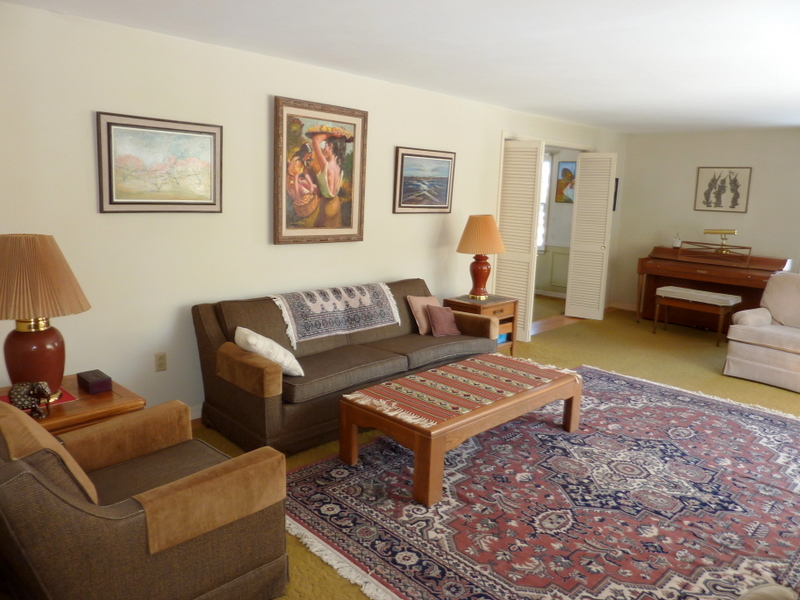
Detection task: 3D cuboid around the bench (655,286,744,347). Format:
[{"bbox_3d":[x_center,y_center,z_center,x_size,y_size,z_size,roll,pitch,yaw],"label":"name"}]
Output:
[{"bbox_3d":[3.274,0.171,6.427,0.349,0.522,0.786,-7,13,-39],"label":"bench"}]

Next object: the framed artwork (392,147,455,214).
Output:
[{"bbox_3d":[0.226,-1.016,4.999,0.732,0.533,0.035,-9,14,-44],"label":"framed artwork"}]

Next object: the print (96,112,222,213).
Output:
[{"bbox_3d":[-1.391,-0.786,3.420,0.713,0.535,0.037,-9,14,-44],"label":"print"}]

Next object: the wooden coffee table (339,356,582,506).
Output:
[{"bbox_3d":[0.426,0.687,3.526,1.470,0.385,0.681,-9,14,-44],"label":"wooden coffee table"}]

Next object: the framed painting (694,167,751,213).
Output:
[{"bbox_3d":[3.864,-1.316,6.921,0.024,0.522,0.587,-9,14,-44],"label":"framed painting"}]

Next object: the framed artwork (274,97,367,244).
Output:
[{"bbox_3d":[-0.551,-0.913,4.231,0.797,0.988,0.047,-9,14,-44],"label":"framed artwork"}]

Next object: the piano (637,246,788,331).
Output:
[{"bbox_3d":[3.621,-0.095,6.812,0.563,0.924,1.445,-7,13,-40],"label":"piano"}]

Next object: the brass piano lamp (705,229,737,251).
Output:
[{"bbox_3d":[3.773,-0.686,6.795,0.165,0.266,0.349,-9,14,-44],"label":"brass piano lamp"}]

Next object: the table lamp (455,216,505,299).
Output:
[{"bbox_3d":[0.756,-0.398,5.345,0.456,0.778,0.456,1,10,0],"label":"table lamp"}]

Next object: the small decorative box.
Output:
[{"bbox_3d":[-1.556,0.414,2.946,0.098,0.065,0.194,-9,14,-44],"label":"small decorative box"}]

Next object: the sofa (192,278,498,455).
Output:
[{"bbox_3d":[-0.272,0.362,4.148,2.105,0.786,0.854,-9,14,-44],"label":"sofa"}]

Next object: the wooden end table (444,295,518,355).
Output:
[{"bbox_3d":[0.739,0.285,5.342,0.582,0.563,0.427,-9,14,-44],"label":"wooden end table"}]

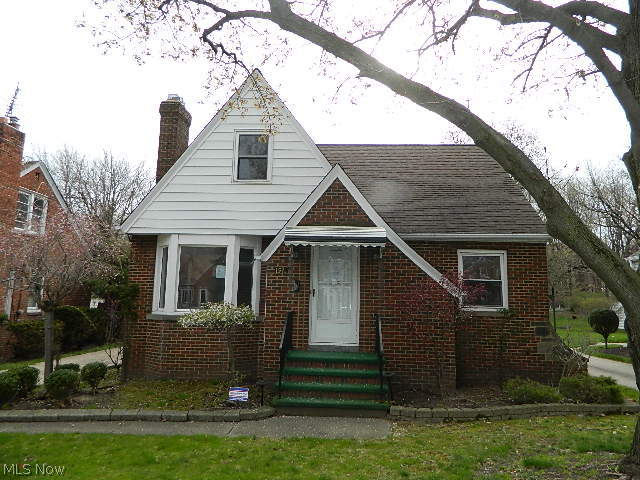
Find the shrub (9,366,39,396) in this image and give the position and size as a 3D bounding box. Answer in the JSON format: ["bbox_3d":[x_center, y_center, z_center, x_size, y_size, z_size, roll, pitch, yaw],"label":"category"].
[{"bbox_3d":[-4.975,2.353,7.758,0.522,0.446,0.500,1,-8,3],"label":"shrub"}]

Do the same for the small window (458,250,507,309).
[{"bbox_3d":[3.603,0.885,10.215,1.080,1.355,0.120,1,-8,4],"label":"small window"}]

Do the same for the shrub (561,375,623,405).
[{"bbox_3d":[4.670,2.544,7.956,1.100,0.445,0.950,1,-8,4],"label":"shrub"}]

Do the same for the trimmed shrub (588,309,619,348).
[{"bbox_3d":[11.491,3.586,18.736,1.176,1.604,1.200,1,-8,4],"label":"trimmed shrub"}]

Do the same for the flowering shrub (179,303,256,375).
[{"bbox_3d":[-2.000,1.979,8.987,1.539,1.513,1.150,1,-8,3],"label":"flowering shrub"}]

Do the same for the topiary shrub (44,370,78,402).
[{"bbox_3d":[-4.144,2.307,7.413,0.563,0.476,0.540,1,-8,3],"label":"topiary shrub"}]

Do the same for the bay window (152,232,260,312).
[{"bbox_3d":[-2.590,0.792,10.187,2.410,1.720,0.680,1,-8,3],"label":"bay window"}]

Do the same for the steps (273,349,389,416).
[{"bbox_3d":[0.235,2.406,8.013,1.790,0.755,2.010,1,-8,4],"label":"steps"}]

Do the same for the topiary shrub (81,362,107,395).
[{"bbox_3d":[-3.934,2.387,8.027,0.465,0.503,0.440,1,-8,3],"label":"topiary shrub"}]

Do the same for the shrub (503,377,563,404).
[{"bbox_3d":[3.834,2.667,8.347,1.057,0.392,0.850,1,-8,3],"label":"shrub"}]

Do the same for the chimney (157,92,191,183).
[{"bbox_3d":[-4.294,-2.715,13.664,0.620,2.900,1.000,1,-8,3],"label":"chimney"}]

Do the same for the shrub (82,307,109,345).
[{"bbox_3d":[-7.592,2.907,15.517,1.004,1.333,1.000,1,-8,4],"label":"shrub"}]

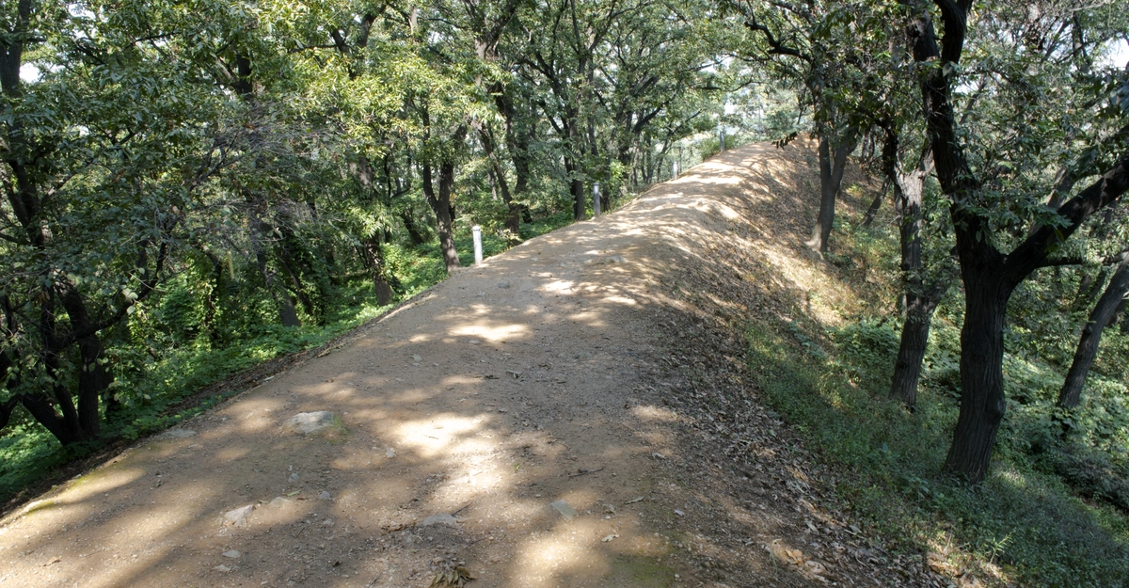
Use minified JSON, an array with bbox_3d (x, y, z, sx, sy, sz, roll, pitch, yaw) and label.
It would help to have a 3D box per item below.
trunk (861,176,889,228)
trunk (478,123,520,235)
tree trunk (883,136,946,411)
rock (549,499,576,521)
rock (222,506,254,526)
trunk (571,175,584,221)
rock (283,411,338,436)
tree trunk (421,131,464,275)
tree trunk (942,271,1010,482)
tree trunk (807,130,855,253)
[{"bbox_3d":[8.914,-2.635,21.500,0.782,1.452,0.420,-2,4,0],"label":"trunk"},{"bbox_3d":[-1.521,-2.670,17.500,0.934,2.583,0.550,-2,4,0],"label":"trunk"},{"bbox_3d":[4.785,-0.348,10.300,0.875,3.761,0.600,-2,4,0],"label":"tree trunk"},{"bbox_3d":[-0.008,1.165,4.050,0.135,0.050,0.130,-2,4,0],"label":"rock"},{"bbox_3d":[-1.712,1.166,3.950,0.165,0.065,0.120,-2,4,0],"label":"rock"},{"bbox_3d":[0.338,-2.551,20.000,0.340,1.251,0.340,-2,4,0],"label":"trunk"},{"bbox_3d":[-1.887,0.966,5.600,0.380,0.090,0.280,-2,4,0],"label":"rock"},{"bbox_3d":[-2.448,-1.820,15.000,0.837,2.851,0.500,-2,4,0],"label":"tree trunk"},{"bbox_3d":[3.994,0.794,7.300,0.655,2.045,0.500,-2,4,0],"label":"tree trunk"},{"bbox_3d":[6.359,-2.409,18.000,1.135,2.971,0.650,-2,4,0],"label":"tree trunk"}]

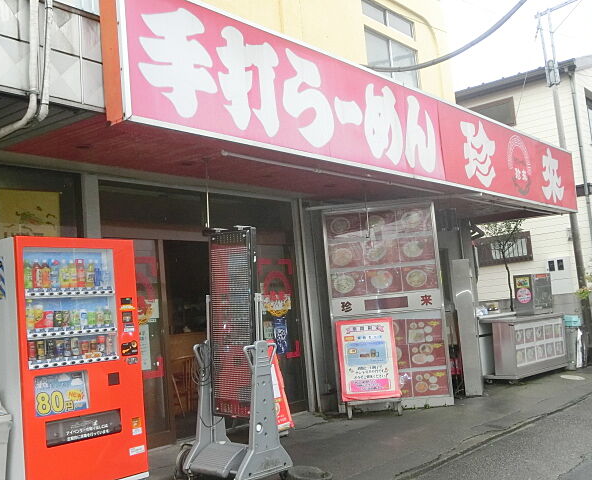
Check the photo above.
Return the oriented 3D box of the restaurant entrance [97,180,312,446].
[{"bbox_3d":[-0.878,0.751,7.912,0.200,2.524,2.850,-9,-8,37],"label":"restaurant entrance"}]

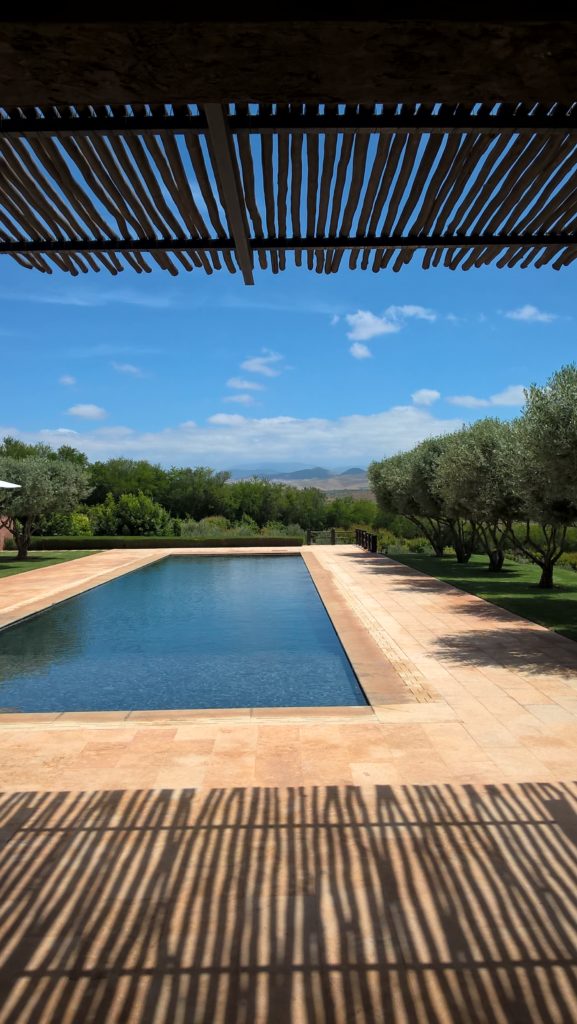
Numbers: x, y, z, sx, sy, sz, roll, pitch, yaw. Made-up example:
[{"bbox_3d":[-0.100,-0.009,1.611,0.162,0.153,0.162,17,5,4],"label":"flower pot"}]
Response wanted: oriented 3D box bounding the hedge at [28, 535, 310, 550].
[{"bbox_3d":[-5.460,1.290,34.500,12.100,0.460,1.250,-1,0,-1],"label":"hedge"}]

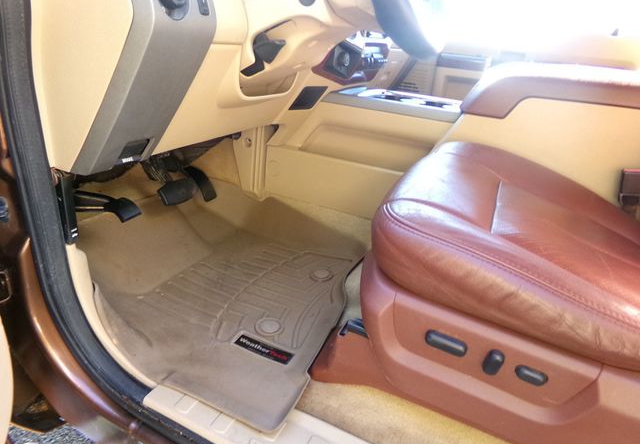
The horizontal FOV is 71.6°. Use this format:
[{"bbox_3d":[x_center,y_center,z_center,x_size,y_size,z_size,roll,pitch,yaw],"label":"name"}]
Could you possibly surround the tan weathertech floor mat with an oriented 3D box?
[{"bbox_3d":[-0.226,0.082,1.135,0.640,0.220,0.630,14,39,25],"label":"tan weathertech floor mat"}]

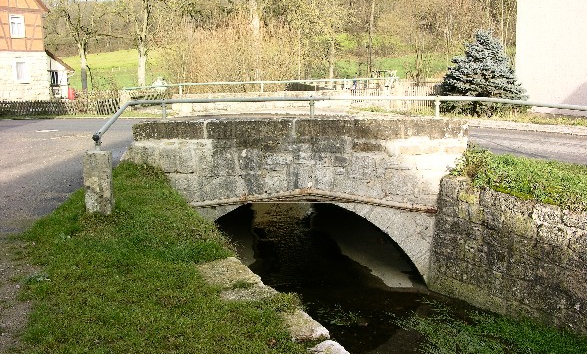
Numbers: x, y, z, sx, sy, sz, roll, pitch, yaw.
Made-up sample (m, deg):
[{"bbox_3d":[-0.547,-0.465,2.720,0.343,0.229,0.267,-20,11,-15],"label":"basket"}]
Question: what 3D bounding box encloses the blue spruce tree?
[{"bbox_3d":[6.008,-3.289,19.300,2.650,2.720,2.650,-1,10,0],"label":"blue spruce tree"}]

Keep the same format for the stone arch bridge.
[{"bbox_3d":[-0.083,-0.140,12.729,5.400,2.650,6.300,-2,10,-3],"label":"stone arch bridge"}]

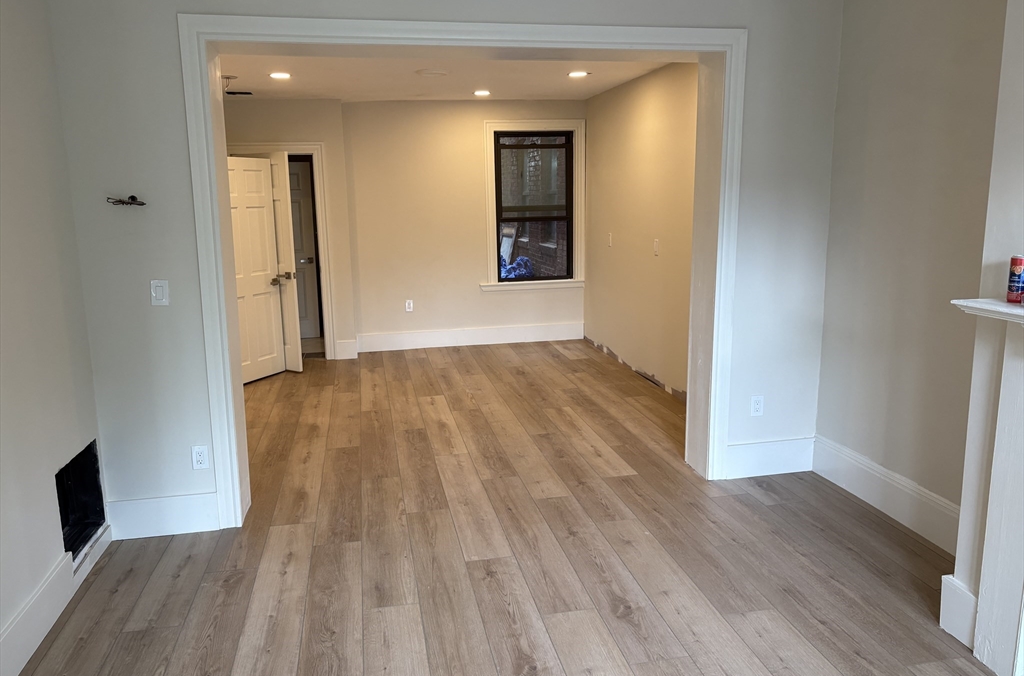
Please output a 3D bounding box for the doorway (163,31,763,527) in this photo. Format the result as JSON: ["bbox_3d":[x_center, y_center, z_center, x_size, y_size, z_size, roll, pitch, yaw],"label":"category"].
[{"bbox_3d":[-0.129,-0.317,3.970,2.787,2.466,0.040,-3,11,-12],"label":"doorway"}]

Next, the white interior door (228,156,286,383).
[{"bbox_3d":[-2.352,-0.588,6.796,0.045,1.989,0.800,4,12,24],"label":"white interior door"}]

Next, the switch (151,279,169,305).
[{"bbox_3d":[-1.668,-0.213,3.649,0.074,0.119,0.012,-3,11,-12],"label":"switch"}]

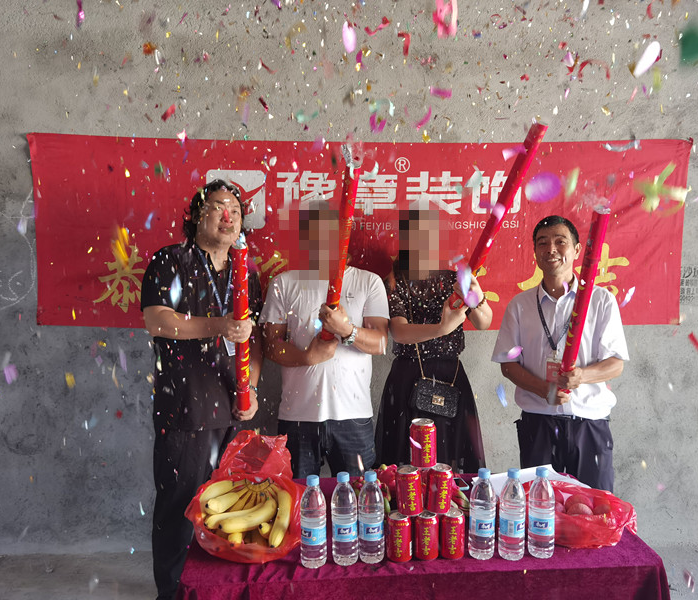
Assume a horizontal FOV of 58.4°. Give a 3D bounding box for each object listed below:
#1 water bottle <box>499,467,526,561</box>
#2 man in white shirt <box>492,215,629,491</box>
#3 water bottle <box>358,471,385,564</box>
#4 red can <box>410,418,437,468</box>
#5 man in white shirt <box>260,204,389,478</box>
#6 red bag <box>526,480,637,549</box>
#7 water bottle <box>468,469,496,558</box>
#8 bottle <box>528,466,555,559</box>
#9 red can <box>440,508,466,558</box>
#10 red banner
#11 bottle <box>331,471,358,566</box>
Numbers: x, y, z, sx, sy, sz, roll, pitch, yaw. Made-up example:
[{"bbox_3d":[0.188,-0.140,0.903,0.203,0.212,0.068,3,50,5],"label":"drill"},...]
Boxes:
[{"bbox_3d":[0.430,0.564,1.645,0.065,0.237,0.065,-1,7,0],"label":"water bottle"},{"bbox_3d":[0.798,0.500,2.365,0.490,1.675,0.370,2,8,18],"label":"man in white shirt"},{"bbox_3d":[0.057,0.542,1.564,0.065,0.226,0.065,0,6,0],"label":"water bottle"},{"bbox_3d":[0.185,0.355,1.541,0.066,0.117,0.066,0,6,0],"label":"red can"},{"bbox_3d":[-0.090,0.485,2.333,0.480,1.677,0.400,0,6,0],"label":"man in white shirt"},{"bbox_3d":[0.625,0.577,1.735,0.295,0.115,0.250,0,6,0],"label":"red bag"},{"bbox_3d":[0.338,0.540,1.581,0.065,0.226,0.065,0,6,0],"label":"water bottle"},{"bbox_3d":[0.497,0.539,1.591,0.065,0.226,0.065,0,6,0],"label":"bottle"},{"bbox_3d":[0.279,0.624,1.664,0.066,0.117,0.066,-1,7,0],"label":"red can"},{"bbox_3d":[0.051,-0.311,2.863,3.000,0.880,0.030,0,6,0],"label":"red banner"},{"bbox_3d":[-0.010,0.571,1.635,0.065,0.237,0.065,-1,7,0],"label":"bottle"}]

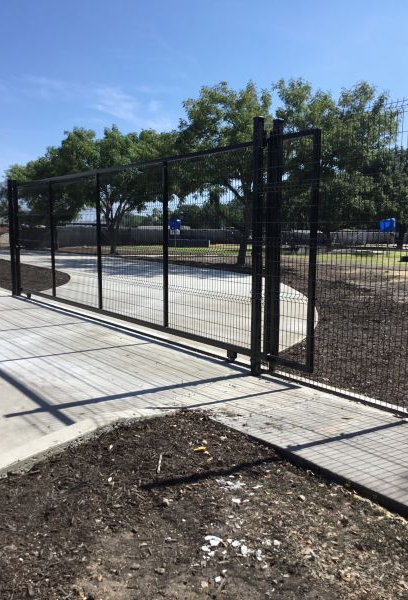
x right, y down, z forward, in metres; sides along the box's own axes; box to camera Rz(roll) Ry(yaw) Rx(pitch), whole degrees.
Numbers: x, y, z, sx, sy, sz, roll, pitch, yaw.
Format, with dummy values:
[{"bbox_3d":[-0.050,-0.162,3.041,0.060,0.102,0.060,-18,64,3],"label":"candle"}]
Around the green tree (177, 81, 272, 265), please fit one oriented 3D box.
[{"bbox_3d":[0.870,-5.041,21.624,4.200,7.260,4.200,0,8,0],"label":"green tree"}]

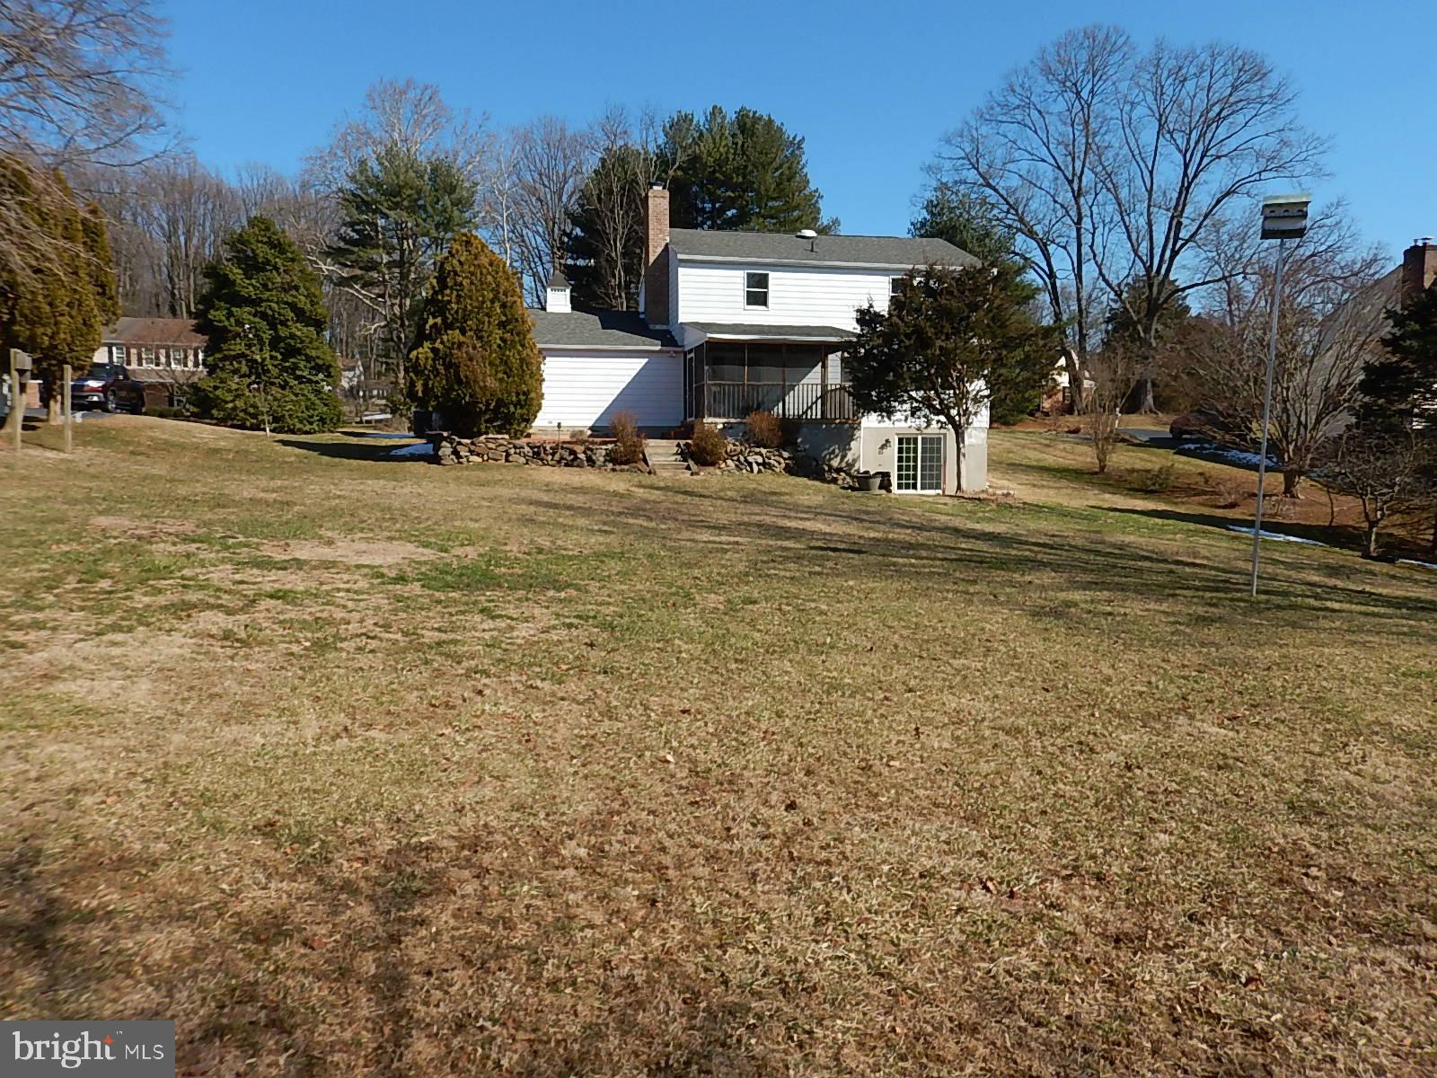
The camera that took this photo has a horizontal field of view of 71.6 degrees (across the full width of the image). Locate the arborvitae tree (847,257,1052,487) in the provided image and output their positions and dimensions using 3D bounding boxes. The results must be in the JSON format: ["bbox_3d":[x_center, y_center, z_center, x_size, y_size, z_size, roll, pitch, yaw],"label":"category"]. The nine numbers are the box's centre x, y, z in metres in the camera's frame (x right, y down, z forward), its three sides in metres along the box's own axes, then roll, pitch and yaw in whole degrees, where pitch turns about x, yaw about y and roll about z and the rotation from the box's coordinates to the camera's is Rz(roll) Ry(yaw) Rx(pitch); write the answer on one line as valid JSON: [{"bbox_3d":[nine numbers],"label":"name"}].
[{"bbox_3d":[7.761,-5.271,32.961,6.835,7.609,6.600,1,5,13],"label":"arborvitae tree"}]

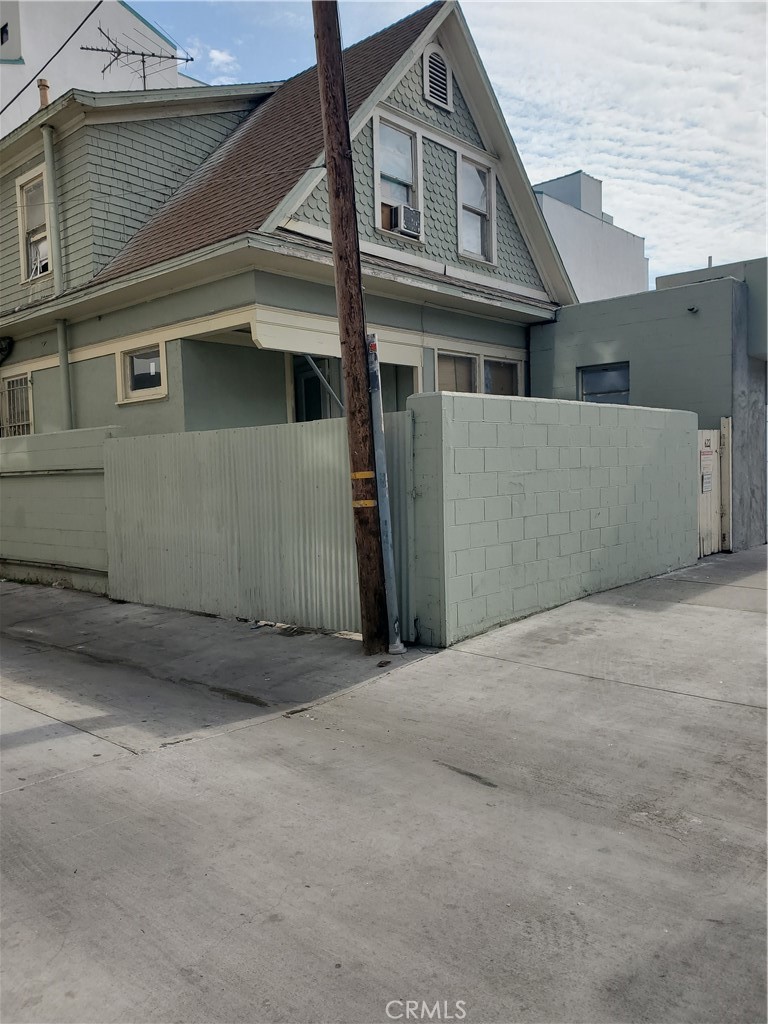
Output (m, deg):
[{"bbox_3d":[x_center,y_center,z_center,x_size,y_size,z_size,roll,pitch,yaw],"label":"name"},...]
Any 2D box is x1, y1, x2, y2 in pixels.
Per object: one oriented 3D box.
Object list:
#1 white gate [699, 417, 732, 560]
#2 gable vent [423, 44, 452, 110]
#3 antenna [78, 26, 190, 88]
[{"bbox_3d":[4.425,-0.342,10.369,0.120,1.870,1.250,2,5,42],"label":"white gate"},{"bbox_3d":[0.753,-6.028,10.624,0.090,0.821,0.650,2,5,42],"label":"gable vent"},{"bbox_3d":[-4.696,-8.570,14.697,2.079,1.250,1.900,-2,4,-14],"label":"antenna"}]

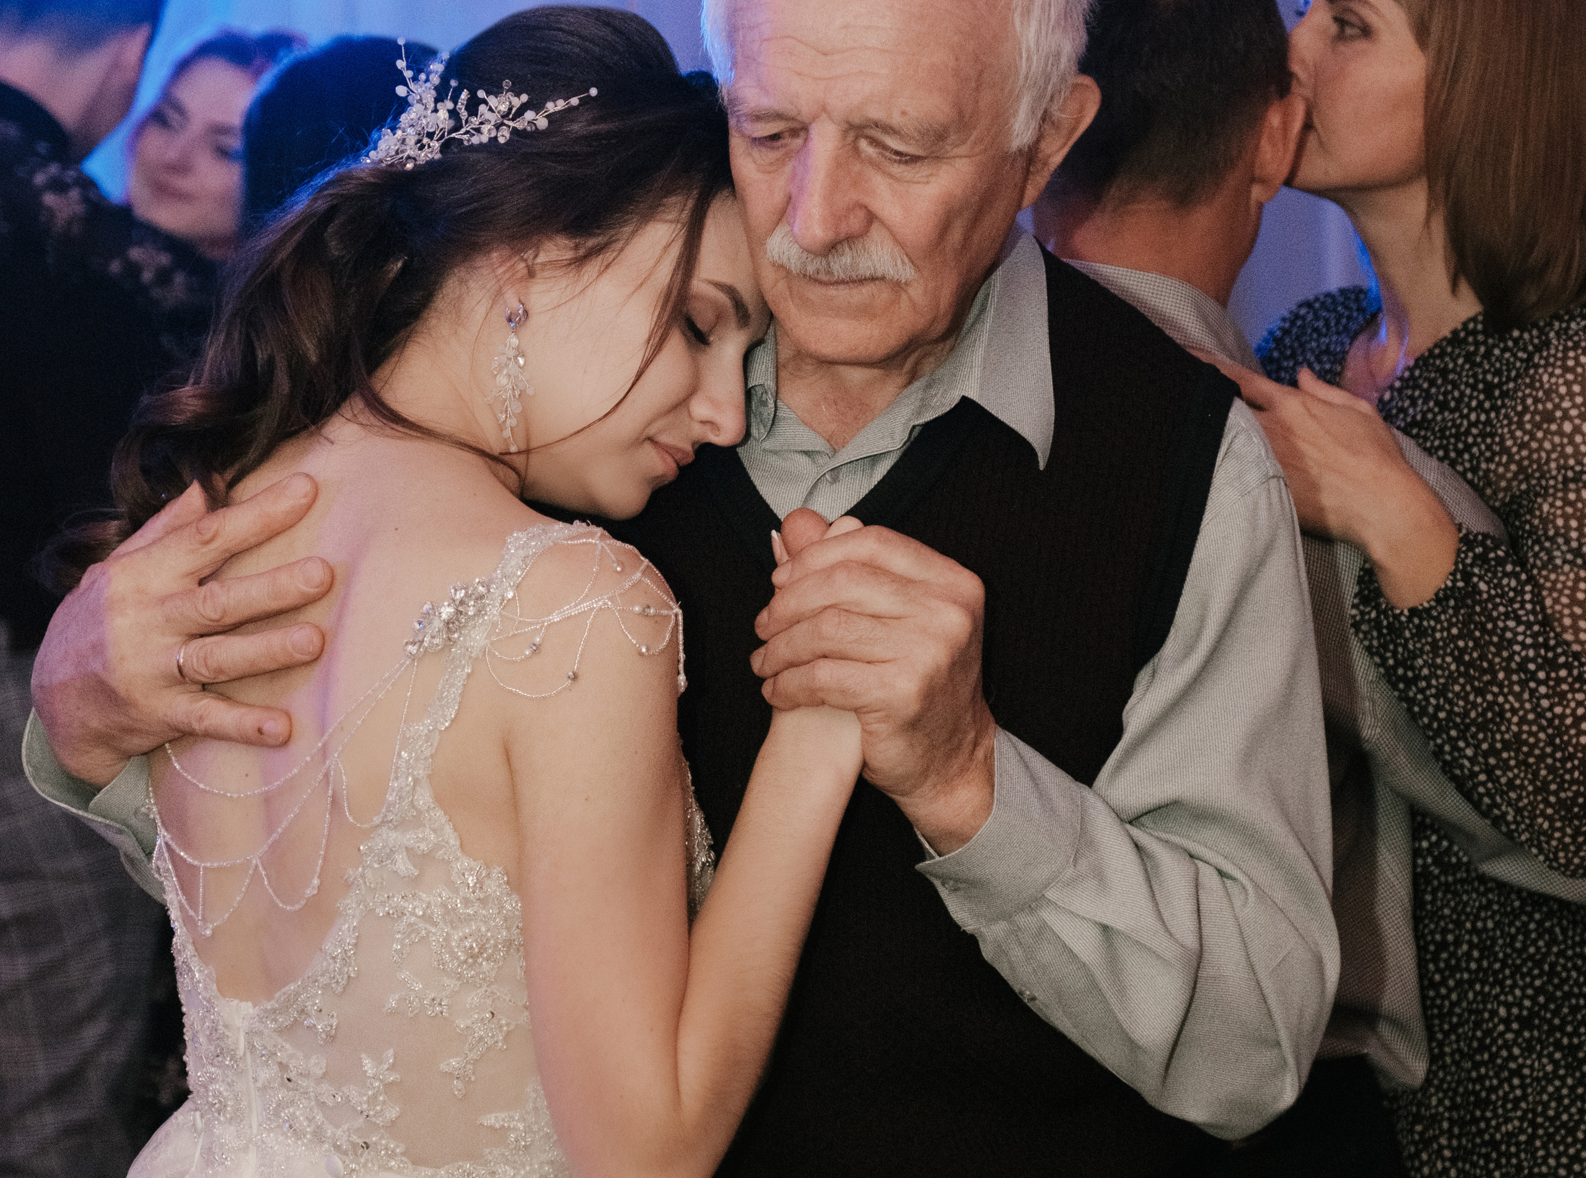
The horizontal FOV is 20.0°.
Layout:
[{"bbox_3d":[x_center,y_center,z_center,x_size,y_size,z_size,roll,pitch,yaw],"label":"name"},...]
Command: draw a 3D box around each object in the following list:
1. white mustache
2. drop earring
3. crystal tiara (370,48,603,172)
[{"bbox_3d":[0.022,-0.156,2.085,0.075,0.026,0.028,9,19,22],"label":"white mustache"},{"bbox_3d":[-0.126,-0.097,2.030,0.018,0.070,0.012,2,3,14],"label":"drop earring"},{"bbox_3d":[-0.143,-0.219,2.060,0.110,0.045,0.045,-16,-18,20],"label":"crystal tiara"}]

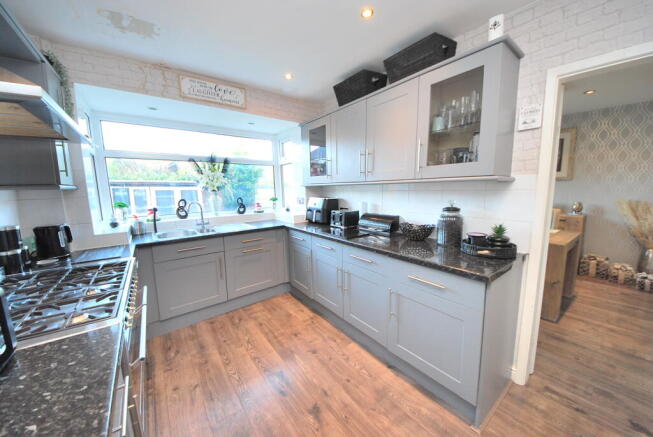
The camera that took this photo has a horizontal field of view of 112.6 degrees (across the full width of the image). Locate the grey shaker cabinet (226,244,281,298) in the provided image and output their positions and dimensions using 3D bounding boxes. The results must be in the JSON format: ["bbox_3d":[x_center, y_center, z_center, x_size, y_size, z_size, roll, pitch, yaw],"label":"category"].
[{"bbox_3d":[-1.035,0.561,2.807,0.607,0.613,0.570,-7,9,-37],"label":"grey shaker cabinet"}]

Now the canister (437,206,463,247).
[{"bbox_3d":[0.988,0.055,1.744,0.178,0.325,0.178,-7,10,-38],"label":"canister"}]

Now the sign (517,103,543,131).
[{"bbox_3d":[1.260,-0.621,1.348,0.012,0.155,0.106,-7,9,-37],"label":"sign"}]

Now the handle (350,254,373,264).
[{"bbox_3d":[0.281,0.327,1.771,0.035,0.013,0.230,-7,10,-38],"label":"handle"}]

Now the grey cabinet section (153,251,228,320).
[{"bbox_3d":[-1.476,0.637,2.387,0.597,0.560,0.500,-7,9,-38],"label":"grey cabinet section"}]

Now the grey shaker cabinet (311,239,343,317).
[{"bbox_3d":[0.228,0.540,2.394,0.570,0.721,0.503,-7,9,-37],"label":"grey shaker cabinet"}]

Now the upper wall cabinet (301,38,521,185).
[{"bbox_3d":[0.467,-0.714,2.101,0.345,0.780,2.070,-7,9,-37],"label":"upper wall cabinet"}]

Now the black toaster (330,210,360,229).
[{"bbox_3d":[0.216,0.002,2.671,0.235,0.190,0.240,-7,9,-37],"label":"black toaster"}]

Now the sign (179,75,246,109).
[{"bbox_3d":[-1.097,-1.256,2.176,0.610,0.205,0.018,-7,10,-38],"label":"sign"}]

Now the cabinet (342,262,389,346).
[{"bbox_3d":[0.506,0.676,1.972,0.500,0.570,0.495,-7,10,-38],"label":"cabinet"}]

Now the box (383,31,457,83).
[{"bbox_3d":[0.704,-1.161,1.710,0.270,0.240,0.440,-7,9,-37],"label":"box"}]

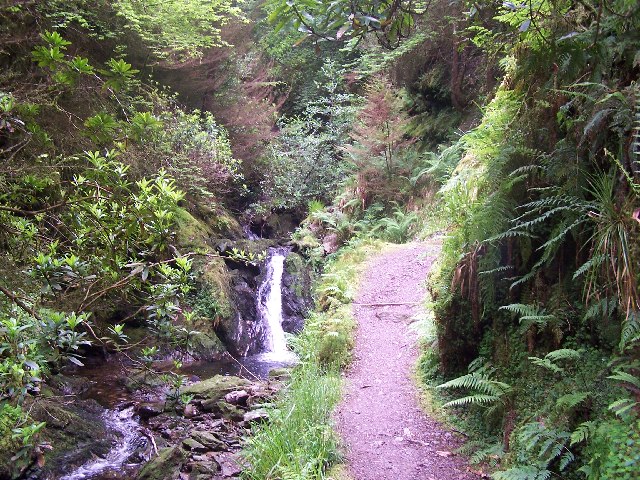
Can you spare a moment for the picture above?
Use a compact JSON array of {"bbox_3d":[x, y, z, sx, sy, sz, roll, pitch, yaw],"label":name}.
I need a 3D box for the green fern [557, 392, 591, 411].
[{"bbox_3d":[1.479,0.942,4.100,0.200,0.110,0.170,1,4,17],"label":"green fern"}]

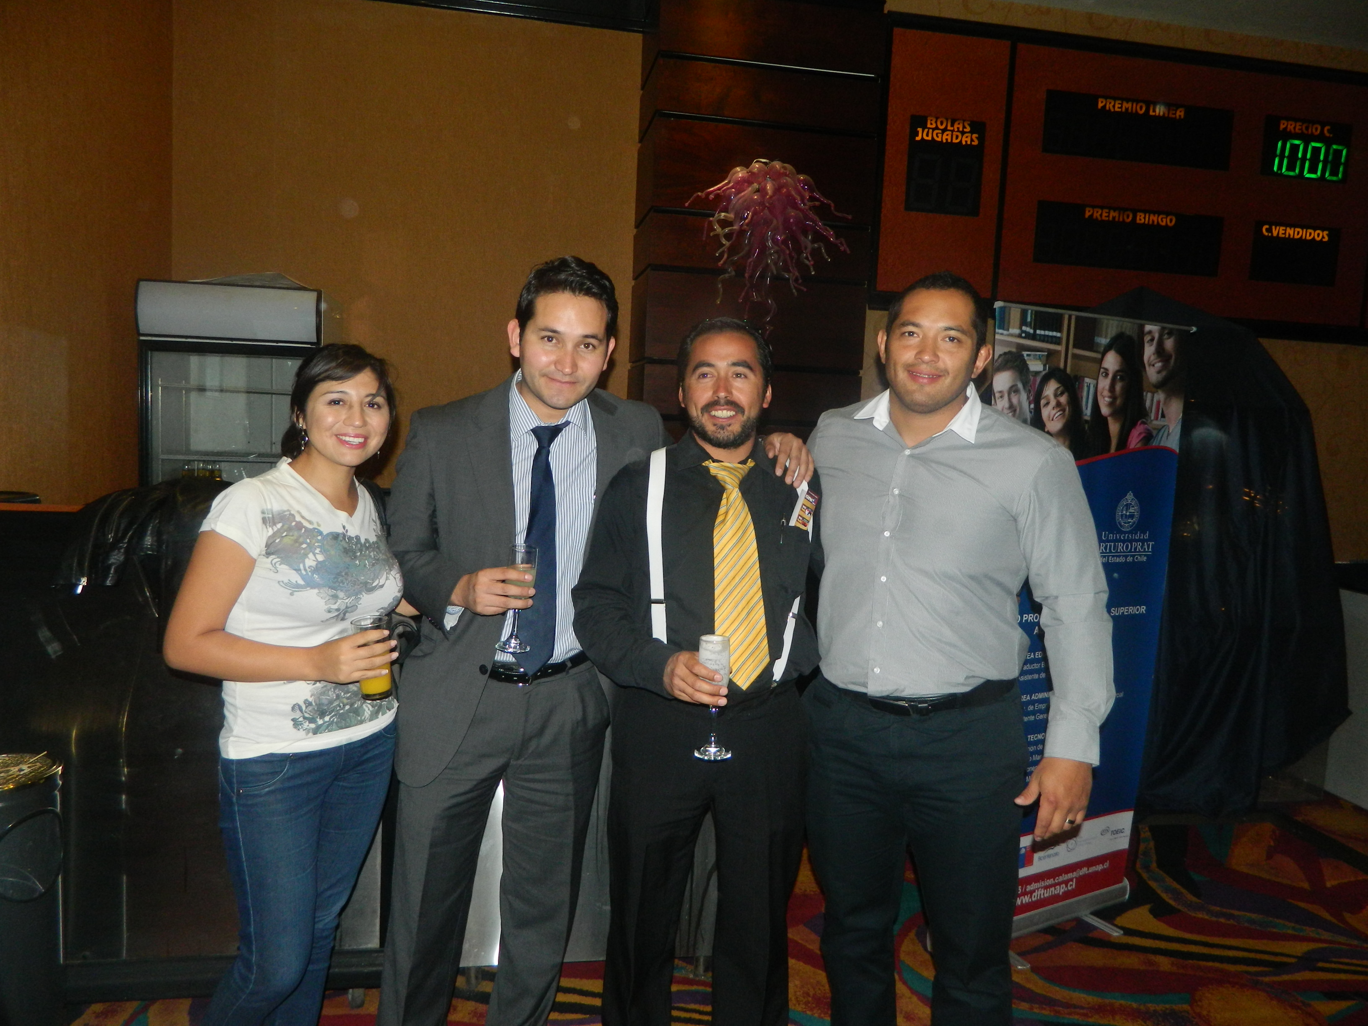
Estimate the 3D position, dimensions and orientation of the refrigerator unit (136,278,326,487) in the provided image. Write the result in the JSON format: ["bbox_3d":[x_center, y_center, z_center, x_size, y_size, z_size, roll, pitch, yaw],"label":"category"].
[{"bbox_3d":[-1.885,0.070,4.291,0.706,2.022,0.580,2,5,-7],"label":"refrigerator unit"}]

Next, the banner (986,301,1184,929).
[{"bbox_3d":[1.182,0.373,3.100,0.900,1.930,0.300,0,6,-31],"label":"banner"}]

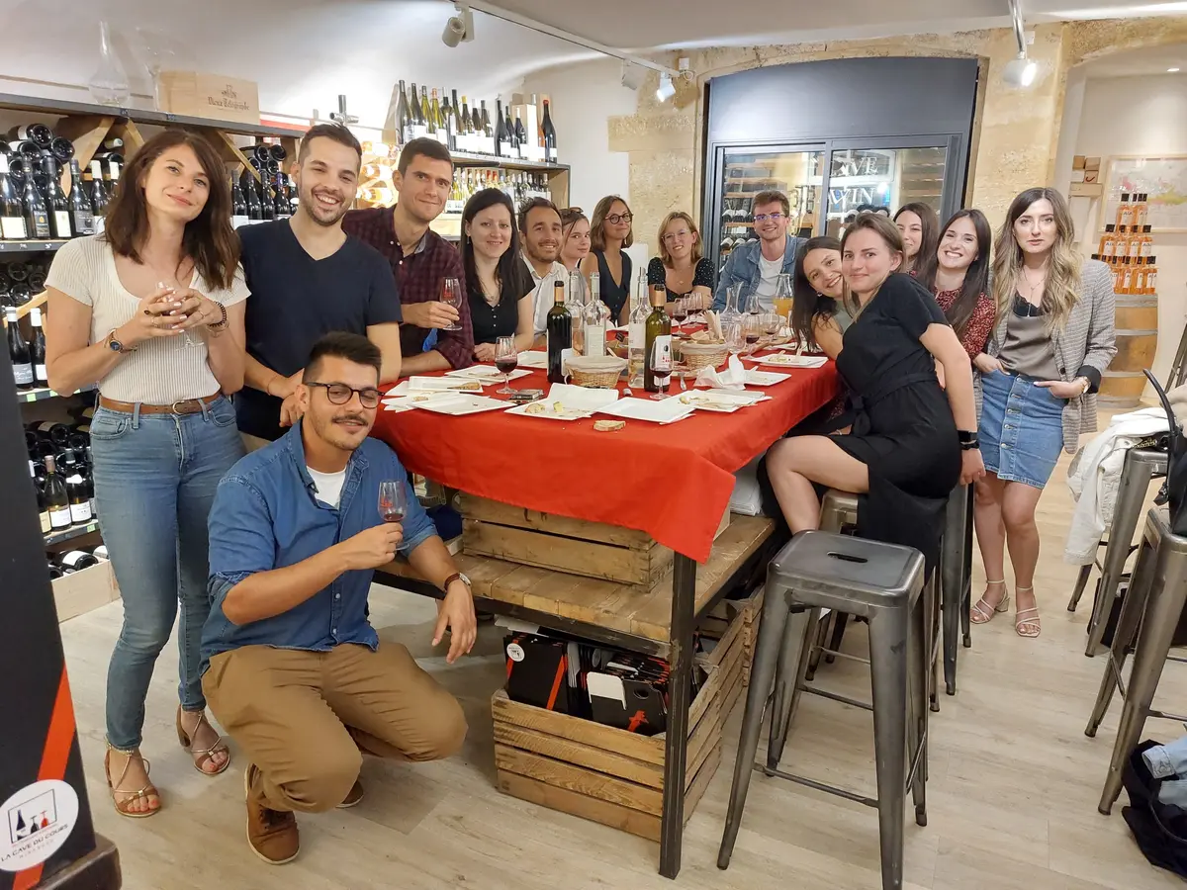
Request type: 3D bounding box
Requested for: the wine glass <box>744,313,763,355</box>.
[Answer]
[{"bbox_3d":[0.570,-0.393,3.094,0.065,0.155,0.065,8,16,25],"label":"wine glass"}]

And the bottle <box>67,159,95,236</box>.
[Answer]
[{"bbox_3d":[-2.001,-0.963,3.347,0.078,0.291,0.078,8,16,27],"label":"bottle"}]

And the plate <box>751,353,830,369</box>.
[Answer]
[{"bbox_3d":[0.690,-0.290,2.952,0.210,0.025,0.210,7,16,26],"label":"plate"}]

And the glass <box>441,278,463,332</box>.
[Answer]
[{"bbox_3d":[-0.406,-0.406,2.470,0.065,0.155,0.065,-2,15,-12],"label":"glass"}]

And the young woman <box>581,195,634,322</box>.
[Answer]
[{"bbox_3d":[0.170,-0.529,4.254,0.550,1.370,0.420,12,19,39],"label":"young woman"}]

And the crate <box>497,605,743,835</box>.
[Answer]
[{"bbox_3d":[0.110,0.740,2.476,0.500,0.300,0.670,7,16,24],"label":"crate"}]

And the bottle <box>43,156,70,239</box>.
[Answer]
[{"bbox_3d":[-2.023,-0.935,3.234,0.085,0.296,0.085,8,16,26],"label":"bottle"}]

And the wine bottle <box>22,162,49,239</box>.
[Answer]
[{"bbox_3d":[-2.239,-0.984,3.442,0.080,0.296,0.080,8,17,27],"label":"wine bottle"}]

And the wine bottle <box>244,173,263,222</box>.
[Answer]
[{"bbox_3d":[-1.619,-1.147,4.088,0.078,0.287,0.078,8,16,27],"label":"wine bottle"}]

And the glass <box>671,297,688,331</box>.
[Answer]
[{"bbox_3d":[0.386,-0.584,3.816,0.066,0.156,0.066,0,15,0],"label":"glass"}]

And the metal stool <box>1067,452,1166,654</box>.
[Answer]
[{"bbox_3d":[2.049,0.363,3.132,0.430,0.760,0.430,6,16,19],"label":"metal stool"}]

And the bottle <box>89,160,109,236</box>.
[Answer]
[{"bbox_3d":[-1.962,-0.983,3.419,0.078,0.288,0.078,8,16,27],"label":"bottle"}]

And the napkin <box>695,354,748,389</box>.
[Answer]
[{"bbox_3d":[0.388,-0.229,2.599,0.155,0.085,0.120,3,15,8],"label":"napkin"}]

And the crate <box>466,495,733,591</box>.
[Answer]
[{"bbox_3d":[-0.018,0.177,2.392,0.555,0.230,0.410,7,16,25],"label":"crate"}]

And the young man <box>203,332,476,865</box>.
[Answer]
[{"bbox_3d":[-0.622,0.353,2.070,0.600,1.280,0.640,-9,18,-32],"label":"young man"}]

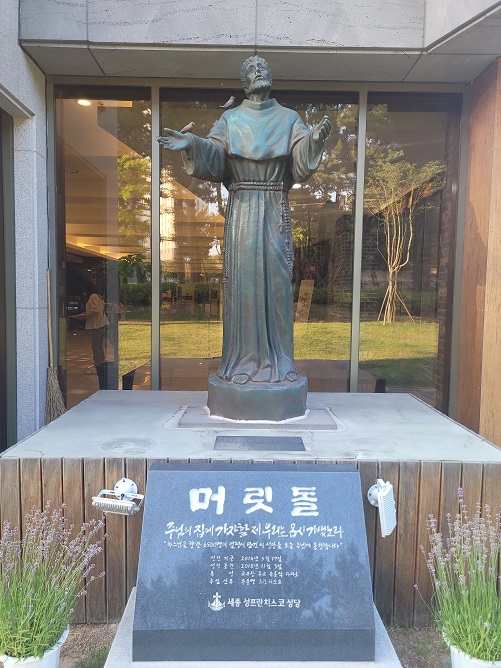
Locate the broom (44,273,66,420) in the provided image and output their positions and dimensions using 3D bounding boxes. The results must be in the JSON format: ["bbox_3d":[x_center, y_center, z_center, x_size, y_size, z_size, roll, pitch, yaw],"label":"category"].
[{"bbox_3d":[-1.545,0.310,3.954,0.300,1.631,0.170,-3,0,-1],"label":"broom"}]

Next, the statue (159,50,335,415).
[{"bbox_3d":[-0.044,-0.605,3.163,1.000,2.190,0.660,1,4,-1],"label":"statue"}]

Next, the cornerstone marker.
[{"bbox_3d":[0.017,0.905,2.055,0.905,0.619,0.400,1,4,-1],"label":"cornerstone marker"}]

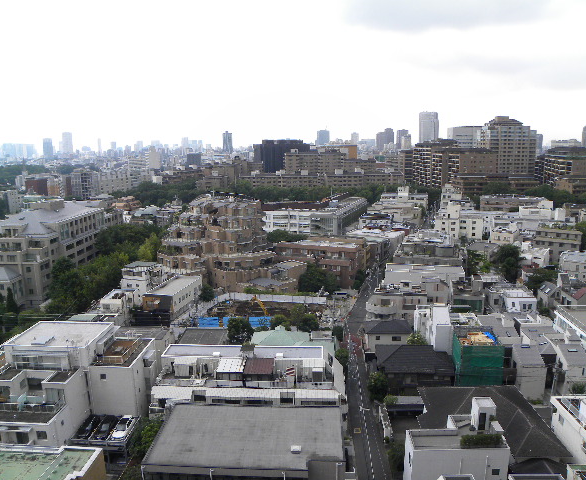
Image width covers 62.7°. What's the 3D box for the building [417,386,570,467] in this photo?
[{"bbox_3d":[24.700,25.612,63.129,14.600,6.300,16.600,0,11,2],"label":"building"}]

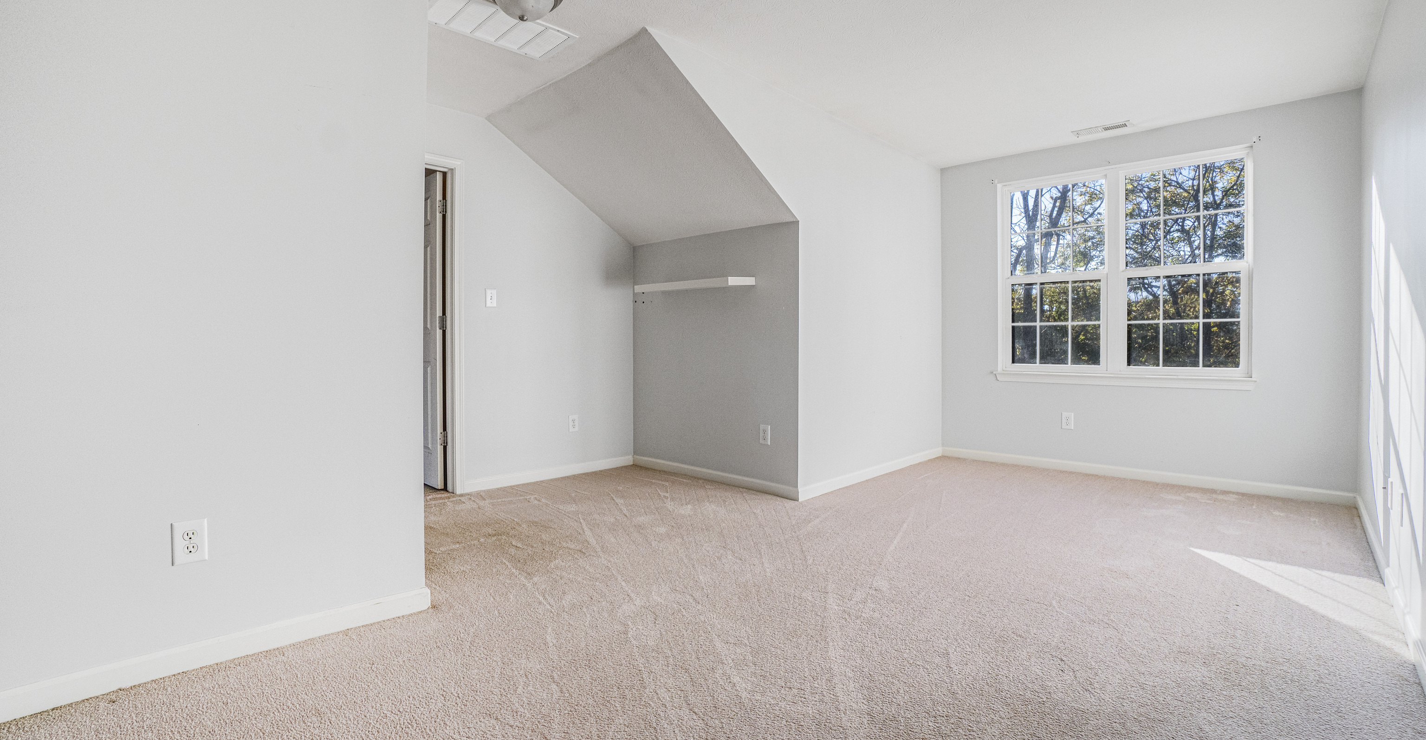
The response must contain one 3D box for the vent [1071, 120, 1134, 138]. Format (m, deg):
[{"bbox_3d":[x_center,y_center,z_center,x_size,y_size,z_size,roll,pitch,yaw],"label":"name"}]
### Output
[{"bbox_3d":[2.653,-1.633,4.047,0.340,0.020,0.140,2,3,41],"label":"vent"}]

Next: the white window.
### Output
[{"bbox_3d":[2.857,-0.667,4.269,1.500,1.540,0.110,2,3,41],"label":"white window"}]

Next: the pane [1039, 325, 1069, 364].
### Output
[{"bbox_3d":[2.607,-0.191,4.540,0.204,0.305,0.015,2,3,41],"label":"pane"}]

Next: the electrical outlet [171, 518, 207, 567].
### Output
[{"bbox_3d":[-1.479,0.486,1.683,0.075,0.118,0.012,-2,3,-43],"label":"electrical outlet"}]

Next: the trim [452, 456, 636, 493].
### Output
[{"bbox_3d":[-1.123,0.734,4.288,1.312,0.074,0.015,-2,3,-44],"label":"trim"}]

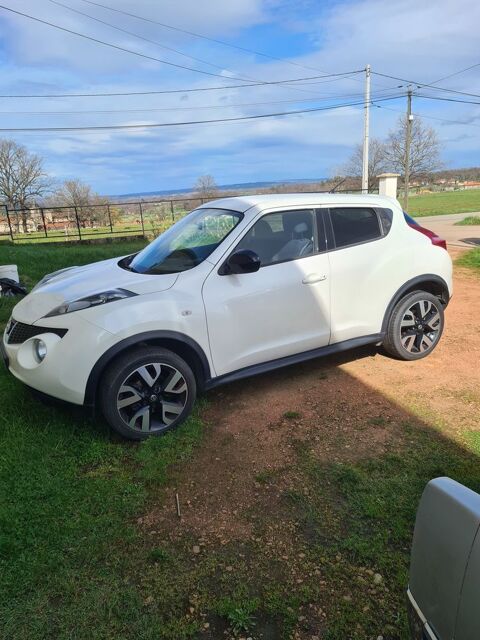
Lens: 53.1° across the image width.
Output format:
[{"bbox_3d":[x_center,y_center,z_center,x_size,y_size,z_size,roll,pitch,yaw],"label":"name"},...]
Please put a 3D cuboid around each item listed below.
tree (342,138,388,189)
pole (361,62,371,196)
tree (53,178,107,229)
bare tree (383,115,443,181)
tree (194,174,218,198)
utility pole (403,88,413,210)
[{"bbox_3d":[19.296,-23.776,73.908,7.073,7.782,6.719,-3,15,0],"label":"tree"},{"bbox_3d":[6.365,-8.987,24.103,0.300,6.933,0.300,-3,15,0],"label":"pole"},{"bbox_3d":[-17.904,-12.964,53.623,6.024,5.388,5.723,-3,15,0],"label":"tree"},{"bbox_3d":[21.512,-20.800,59.947,7.482,9.010,7.108,-3,15,0],"label":"bare tree"},{"bbox_3d":[-8.386,-32.767,120.337,6.008,6.988,5.708,-3,15,0],"label":"tree"},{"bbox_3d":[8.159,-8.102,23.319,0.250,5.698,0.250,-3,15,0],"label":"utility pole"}]

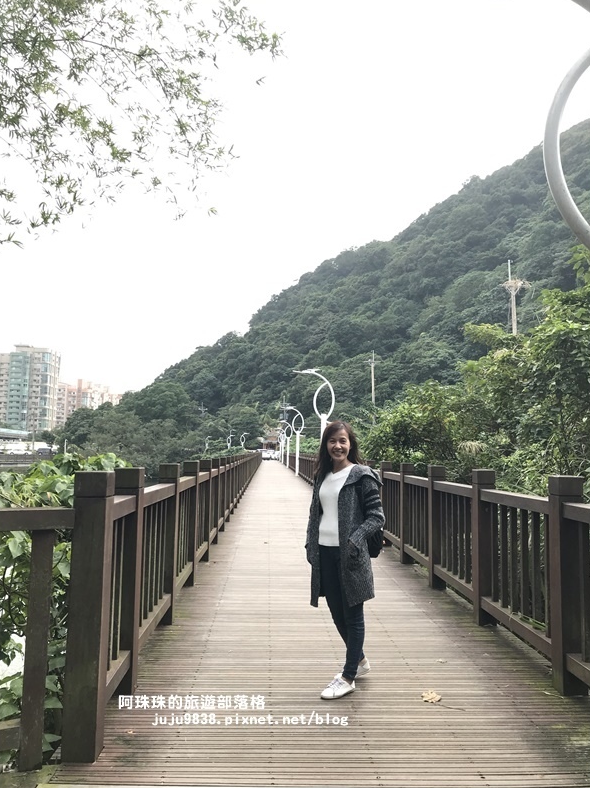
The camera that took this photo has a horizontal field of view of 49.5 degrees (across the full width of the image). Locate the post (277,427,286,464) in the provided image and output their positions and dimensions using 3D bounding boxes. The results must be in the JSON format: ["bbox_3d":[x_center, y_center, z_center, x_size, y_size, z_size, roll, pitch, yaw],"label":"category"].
[{"bbox_3d":[-1.577,5.881,71.757,1.310,3.970,0.270,1,-5,-2],"label":"post"}]

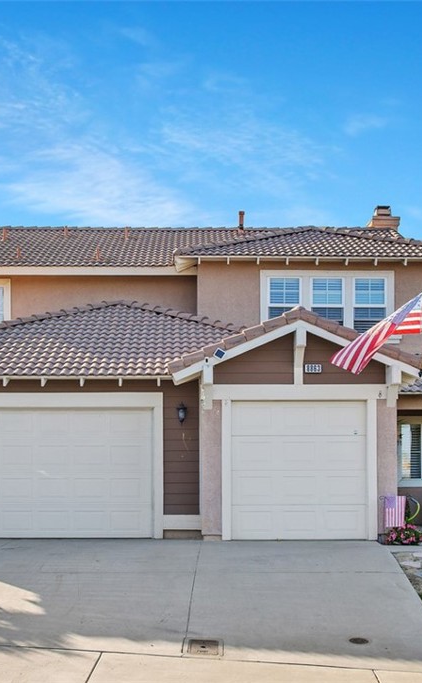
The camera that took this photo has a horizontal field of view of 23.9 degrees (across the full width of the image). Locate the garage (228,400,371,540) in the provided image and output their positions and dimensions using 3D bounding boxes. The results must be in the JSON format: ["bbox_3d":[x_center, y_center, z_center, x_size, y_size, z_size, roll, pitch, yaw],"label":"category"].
[{"bbox_3d":[1.413,2.065,15.900,2.160,2.230,0.100,0,-2,0],"label":"garage"}]

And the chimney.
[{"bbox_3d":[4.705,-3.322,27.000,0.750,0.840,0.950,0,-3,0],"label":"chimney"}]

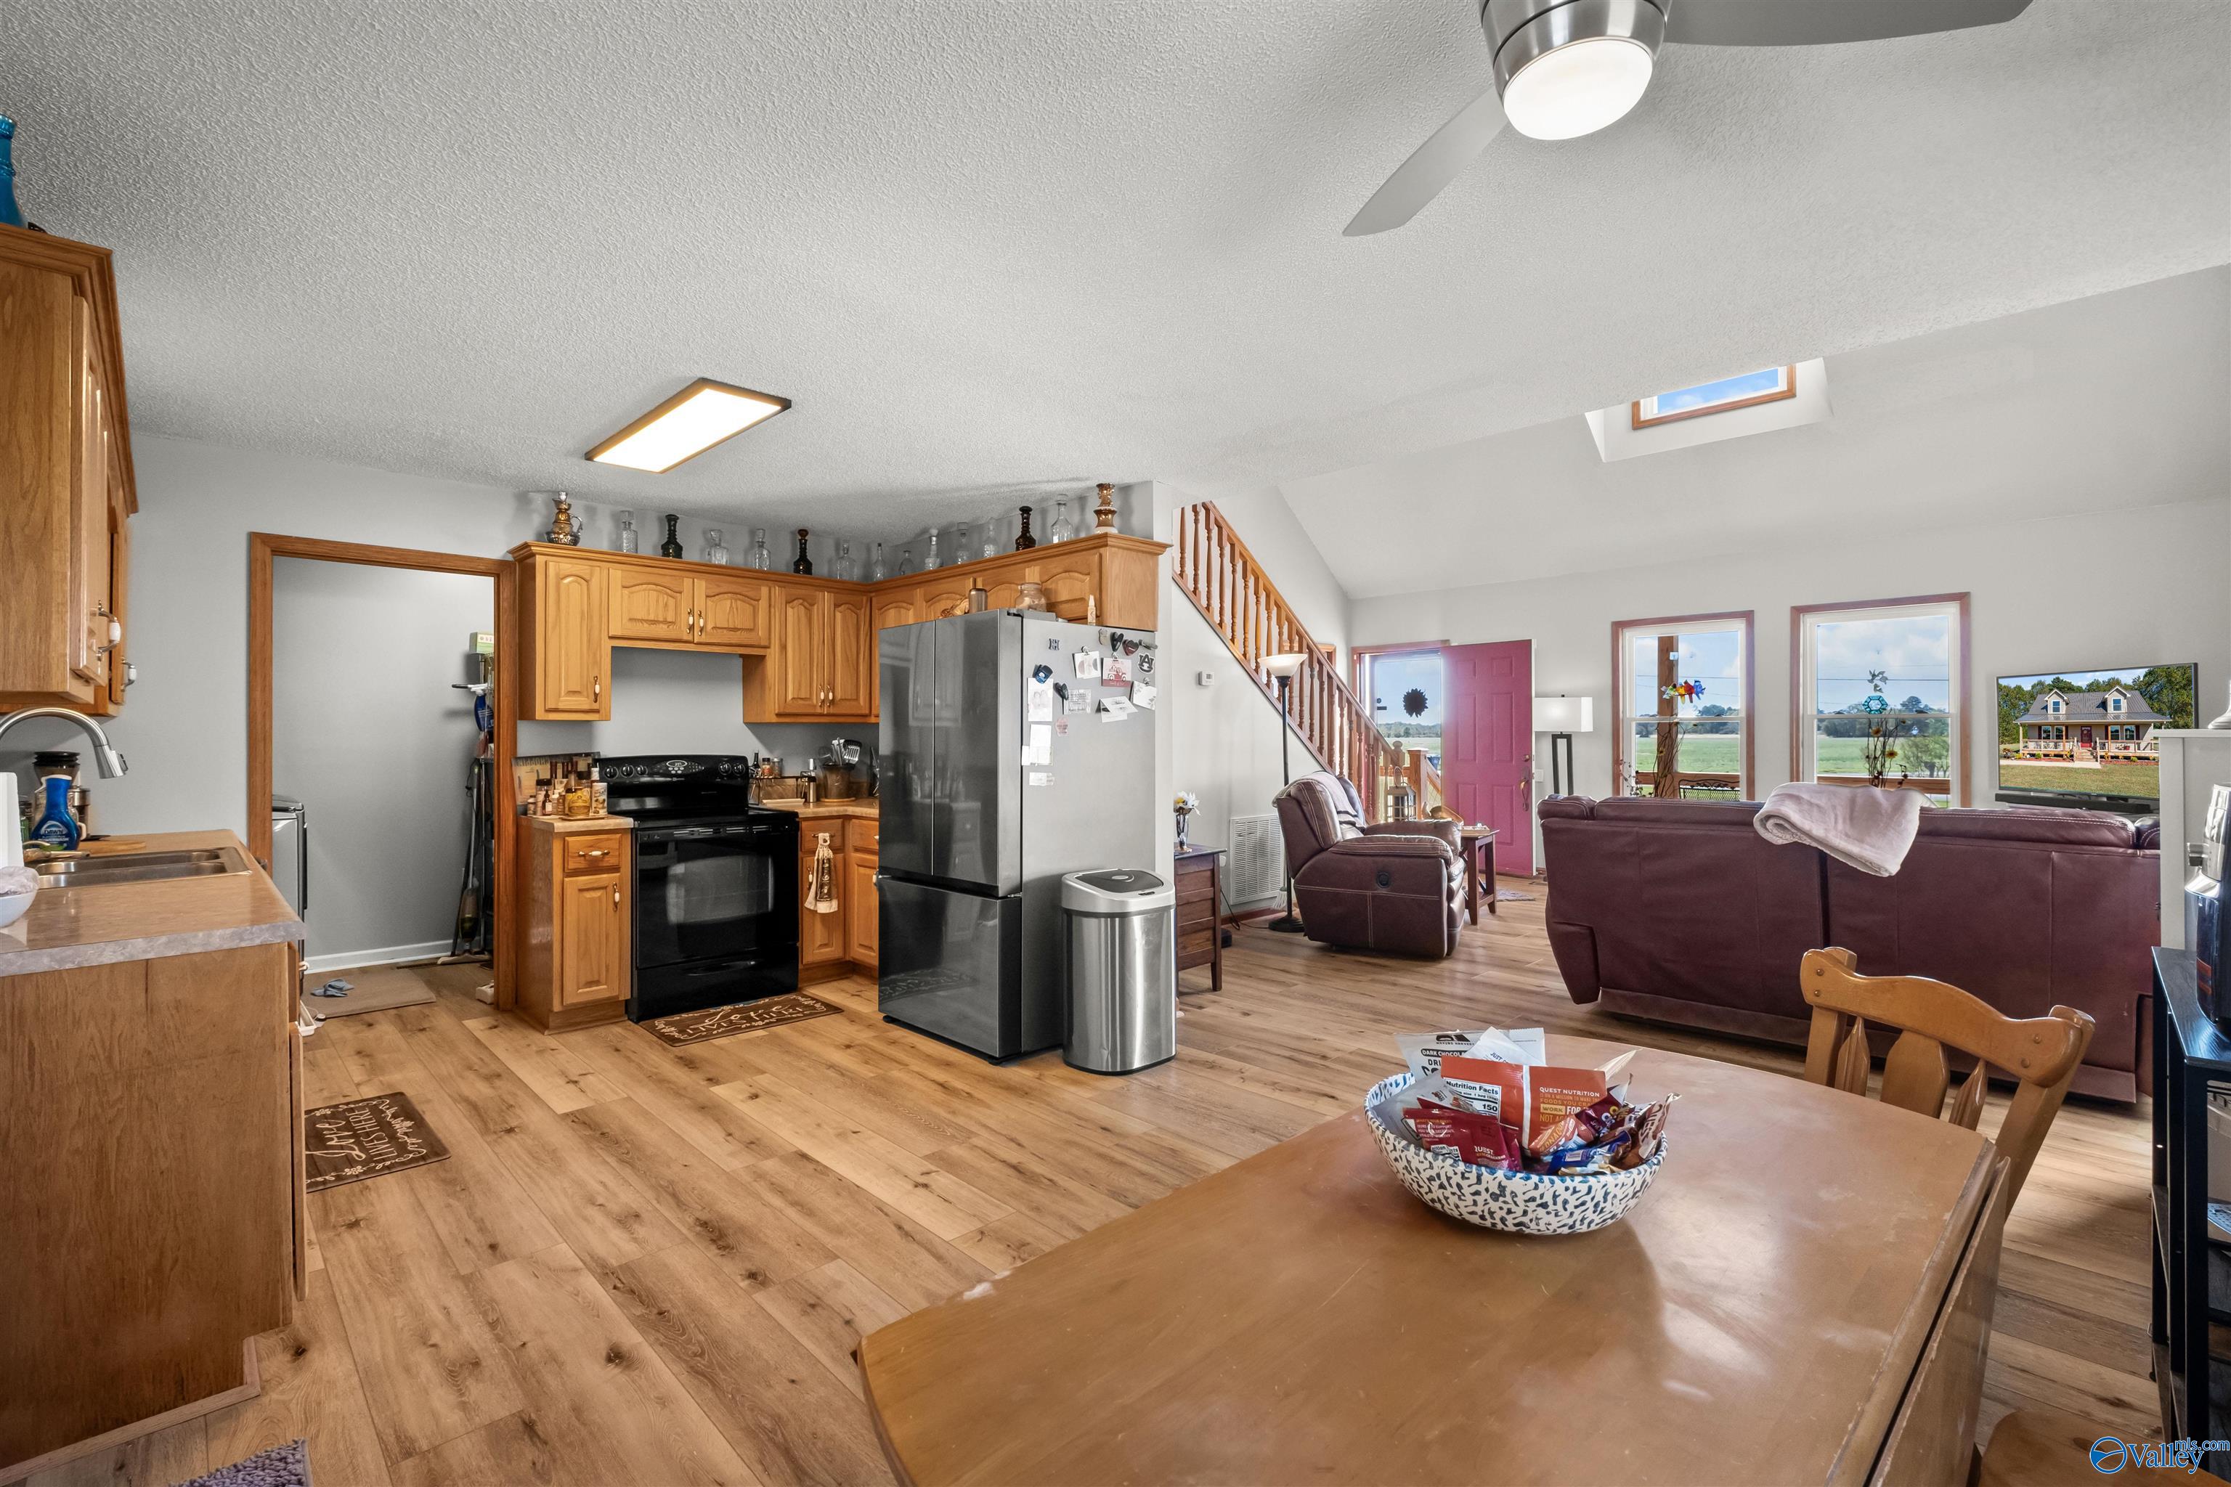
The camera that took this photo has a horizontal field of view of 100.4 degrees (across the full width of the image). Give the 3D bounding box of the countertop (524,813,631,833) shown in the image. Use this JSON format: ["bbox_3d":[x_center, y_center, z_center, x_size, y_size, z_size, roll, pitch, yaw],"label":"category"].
[{"bbox_3d":[-2.482,0.366,4.277,0.635,0.038,0.335,0,0,44],"label":"countertop"}]

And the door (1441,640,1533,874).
[{"bbox_3d":[3.400,0.140,8.510,0.050,2.090,0.850,0,0,-44],"label":"door"}]

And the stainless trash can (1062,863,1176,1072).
[{"bbox_3d":[0.019,0.898,3.750,0.330,0.720,0.400,0,0,44],"label":"stainless trash can"}]

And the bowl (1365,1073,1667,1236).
[{"bbox_3d":[0.441,0.463,1.042,0.308,0.090,0.308,0,0,0],"label":"bowl"}]

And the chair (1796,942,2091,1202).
[{"bbox_3d":[1.175,0.828,1.558,0.510,0.860,0.460,0,0,-10],"label":"chair"}]

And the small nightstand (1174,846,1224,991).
[{"bbox_3d":[0.266,0.892,4.707,0.450,0.700,0.430,0,0,44],"label":"small nightstand"}]

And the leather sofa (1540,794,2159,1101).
[{"bbox_3d":[3.138,0.741,4.025,2.170,0.990,0.980,0,0,44],"label":"leather sofa"}]

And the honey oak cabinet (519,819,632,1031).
[{"bbox_3d":[-2.502,0.808,4.299,0.620,0.900,0.320,0,0,44],"label":"honey oak cabinet"}]

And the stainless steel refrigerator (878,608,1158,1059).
[{"bbox_3d":[-0.448,0.371,4.241,0.860,1.775,0.890,0,0,44],"label":"stainless steel refrigerator"}]

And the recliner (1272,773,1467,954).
[{"bbox_3d":[1.690,0.710,5.953,1.080,1.040,0.970,0,0,29],"label":"recliner"}]

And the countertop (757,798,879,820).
[{"bbox_3d":[-1.294,0.363,5.042,1.270,0.038,0.970,0,0,44],"label":"countertop"}]

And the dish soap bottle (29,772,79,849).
[{"bbox_3d":[-3.389,0.226,2.970,0.065,0.250,0.105,0,0,44],"label":"dish soap bottle"}]

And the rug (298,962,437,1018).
[{"bbox_3d":[-3.799,1.252,4.654,0.900,0.012,0.540,0,0,44],"label":"rug"}]

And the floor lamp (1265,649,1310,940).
[{"bbox_3d":[1.145,0.314,6.207,0.300,1.830,0.300,0,0,0],"label":"floor lamp"}]

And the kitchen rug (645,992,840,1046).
[{"bbox_3d":[-1.706,1.252,4.255,0.457,0.012,0.760,0,0,44],"label":"kitchen rug"}]

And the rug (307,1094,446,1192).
[{"bbox_3d":[-2.454,1.253,2.927,0.762,0.010,0.457,0,0,44],"label":"rug"}]

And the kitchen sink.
[{"bbox_3d":[-2.812,0.440,2.587,0.840,0.200,0.560,0,0,44],"label":"kitchen sink"}]

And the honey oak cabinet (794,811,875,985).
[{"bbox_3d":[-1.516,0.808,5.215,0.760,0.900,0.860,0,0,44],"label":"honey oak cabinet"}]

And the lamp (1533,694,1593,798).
[{"bbox_3d":[3.920,0.400,8.130,0.400,1.650,0.350,0,0,44],"label":"lamp"}]

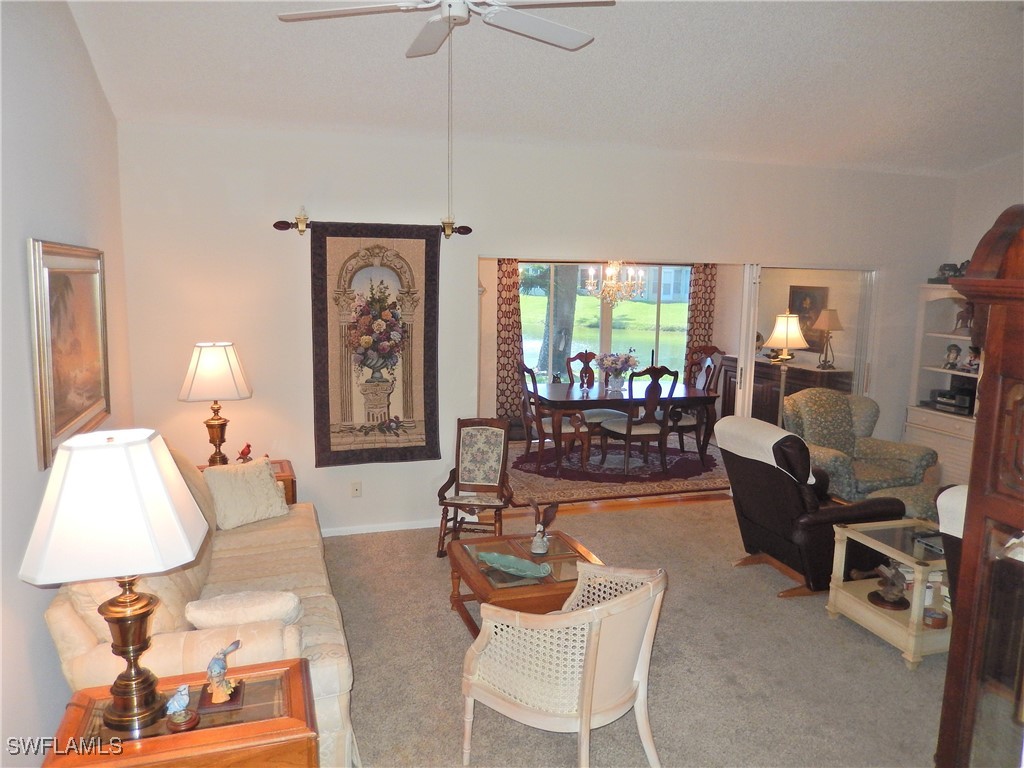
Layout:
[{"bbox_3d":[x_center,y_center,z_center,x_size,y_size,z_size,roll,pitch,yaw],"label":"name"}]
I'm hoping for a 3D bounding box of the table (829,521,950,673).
[{"bbox_3d":[2.172,1.079,3.925,0.670,0.530,0.630,-2,8,-18],"label":"table"}]

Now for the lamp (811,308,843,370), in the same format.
[{"bbox_3d":[3.386,-0.485,7.991,0.340,0.640,0.340,-2,9,-17],"label":"lamp"}]

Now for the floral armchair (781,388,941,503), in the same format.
[{"bbox_3d":[2.727,0.585,6.018,0.940,0.965,0.900,-2,9,-22],"label":"floral armchair"}]

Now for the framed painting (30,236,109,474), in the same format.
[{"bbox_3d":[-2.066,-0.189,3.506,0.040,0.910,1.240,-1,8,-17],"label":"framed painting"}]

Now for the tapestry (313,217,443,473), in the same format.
[{"bbox_3d":[-0.960,-0.286,5.220,0.890,1.700,0.030,-2,8,-18],"label":"tapestry"}]

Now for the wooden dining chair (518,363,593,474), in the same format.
[{"bbox_3d":[0.404,0.311,7.469,0.610,1.050,0.580,-1,8,-13],"label":"wooden dining chair"}]

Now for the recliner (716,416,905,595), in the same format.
[{"bbox_3d":[1.816,0.746,4.557,0.900,1.010,0.770,-2,8,-18],"label":"recliner"}]

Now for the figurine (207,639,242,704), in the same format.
[{"bbox_3d":[-0.895,0.882,2.286,0.090,0.172,0.100,-1,8,-11],"label":"figurine"}]

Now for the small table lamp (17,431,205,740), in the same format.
[{"bbox_3d":[-1.056,0.525,2.017,0.430,0.780,0.420,-2,8,-18],"label":"small table lamp"}]

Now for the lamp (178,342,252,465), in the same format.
[{"bbox_3d":[-1.928,0.169,4.830,0.430,0.860,0.450,-2,9,-17],"label":"lamp"}]

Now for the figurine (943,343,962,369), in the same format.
[{"bbox_3d":[3.811,-0.234,6.398,0.150,0.215,0.130,7,10,37],"label":"figurine"}]

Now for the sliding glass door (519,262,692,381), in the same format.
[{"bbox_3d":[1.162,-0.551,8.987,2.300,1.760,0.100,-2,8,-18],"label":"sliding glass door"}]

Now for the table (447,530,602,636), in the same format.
[{"bbox_3d":[0.098,1.132,3.935,0.720,0.400,0.820,-2,9,-17],"label":"table"}]

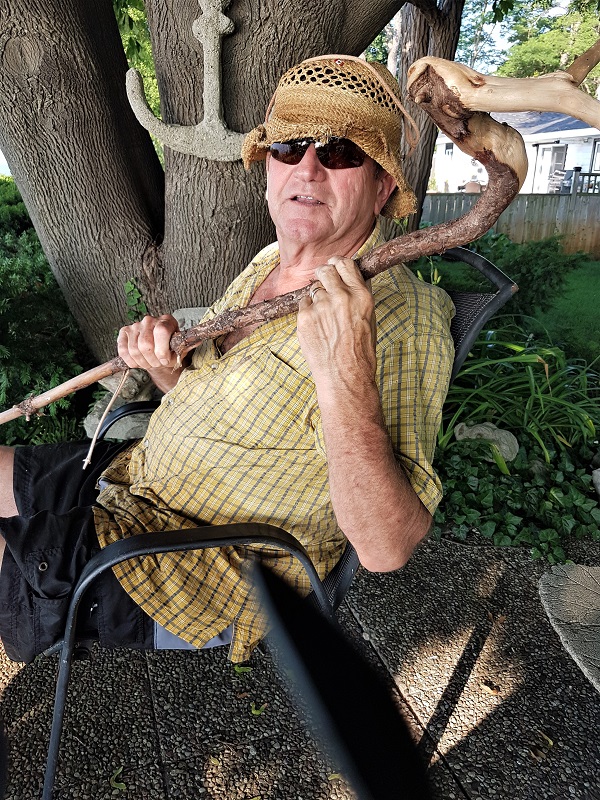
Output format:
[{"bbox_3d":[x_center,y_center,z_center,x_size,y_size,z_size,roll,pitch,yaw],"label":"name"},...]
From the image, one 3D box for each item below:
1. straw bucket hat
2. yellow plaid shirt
[{"bbox_3d":[0.045,-0.392,0.900,0.250,0.190,0.280,13,8,24],"label":"straw bucket hat"},{"bbox_3d":[-0.045,0.045,1.000,0.370,0.710,0.540,14,8,-35],"label":"yellow plaid shirt"}]

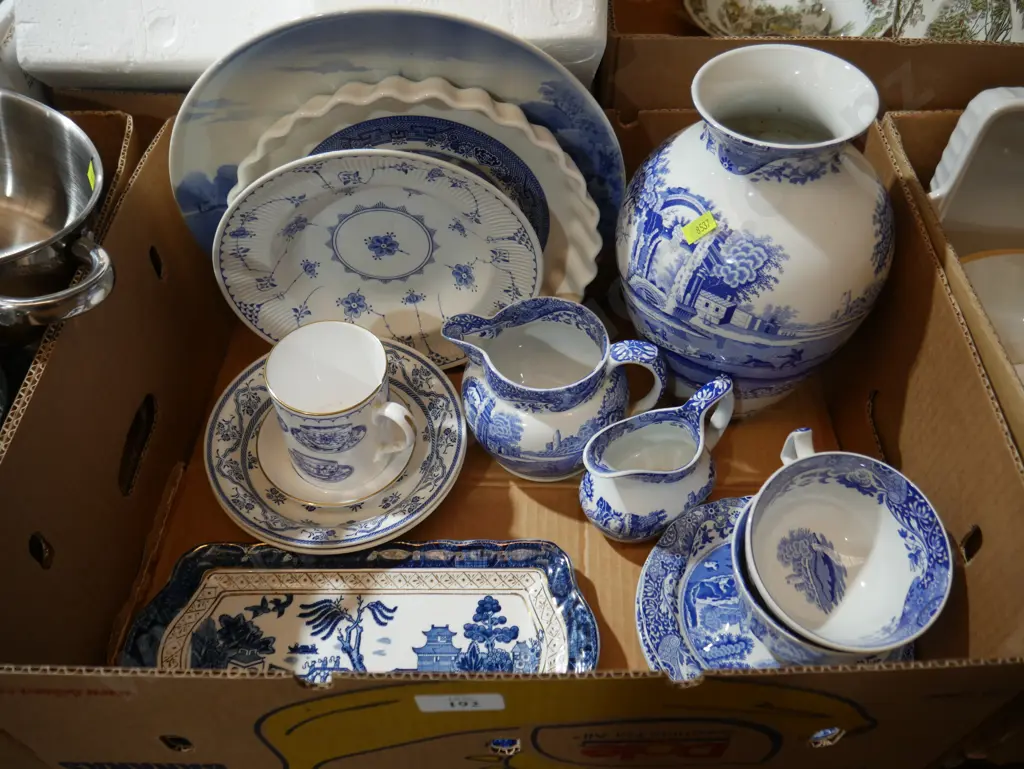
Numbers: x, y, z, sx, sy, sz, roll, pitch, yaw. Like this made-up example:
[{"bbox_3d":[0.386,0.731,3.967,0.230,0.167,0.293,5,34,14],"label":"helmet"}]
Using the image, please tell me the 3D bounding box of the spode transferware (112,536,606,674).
[{"bbox_3d":[-0.093,0.175,0.522,0.298,0.026,0.159,0,53,0],"label":"spode transferware"}]

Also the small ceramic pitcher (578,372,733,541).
[{"bbox_3d":[0.099,0.051,0.579,0.122,0.086,0.078,-25,57,-18],"label":"small ceramic pitcher"}]

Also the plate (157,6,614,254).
[{"bbox_3d":[-0.075,-0.130,0.577,0.303,0.303,0.032,0,57,0],"label":"plate"}]

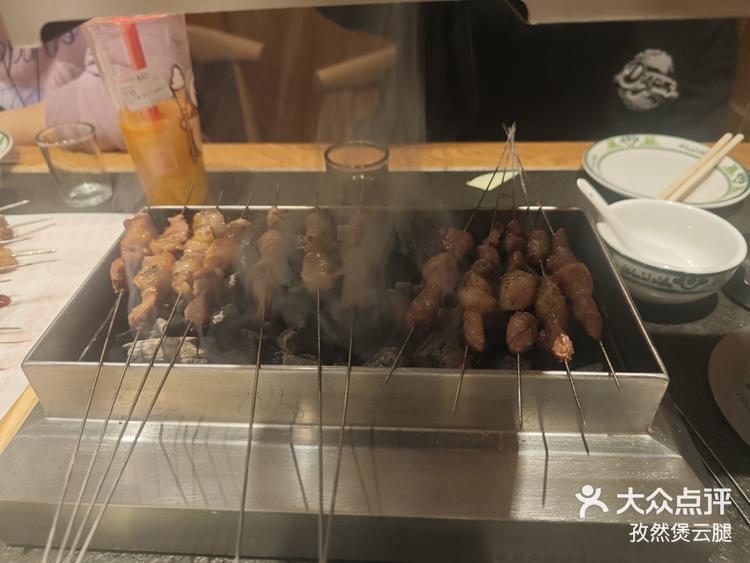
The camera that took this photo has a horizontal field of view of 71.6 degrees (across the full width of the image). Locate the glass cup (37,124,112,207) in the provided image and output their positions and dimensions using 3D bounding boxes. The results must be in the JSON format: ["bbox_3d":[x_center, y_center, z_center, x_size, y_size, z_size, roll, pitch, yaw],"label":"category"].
[{"bbox_3d":[-0.353,-0.139,0.619,0.064,0.076,0.064,-1,39,1],"label":"glass cup"}]

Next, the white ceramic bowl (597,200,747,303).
[{"bbox_3d":[0.253,-0.020,0.462,0.116,0.055,0.116,1,39,3],"label":"white ceramic bowl"}]

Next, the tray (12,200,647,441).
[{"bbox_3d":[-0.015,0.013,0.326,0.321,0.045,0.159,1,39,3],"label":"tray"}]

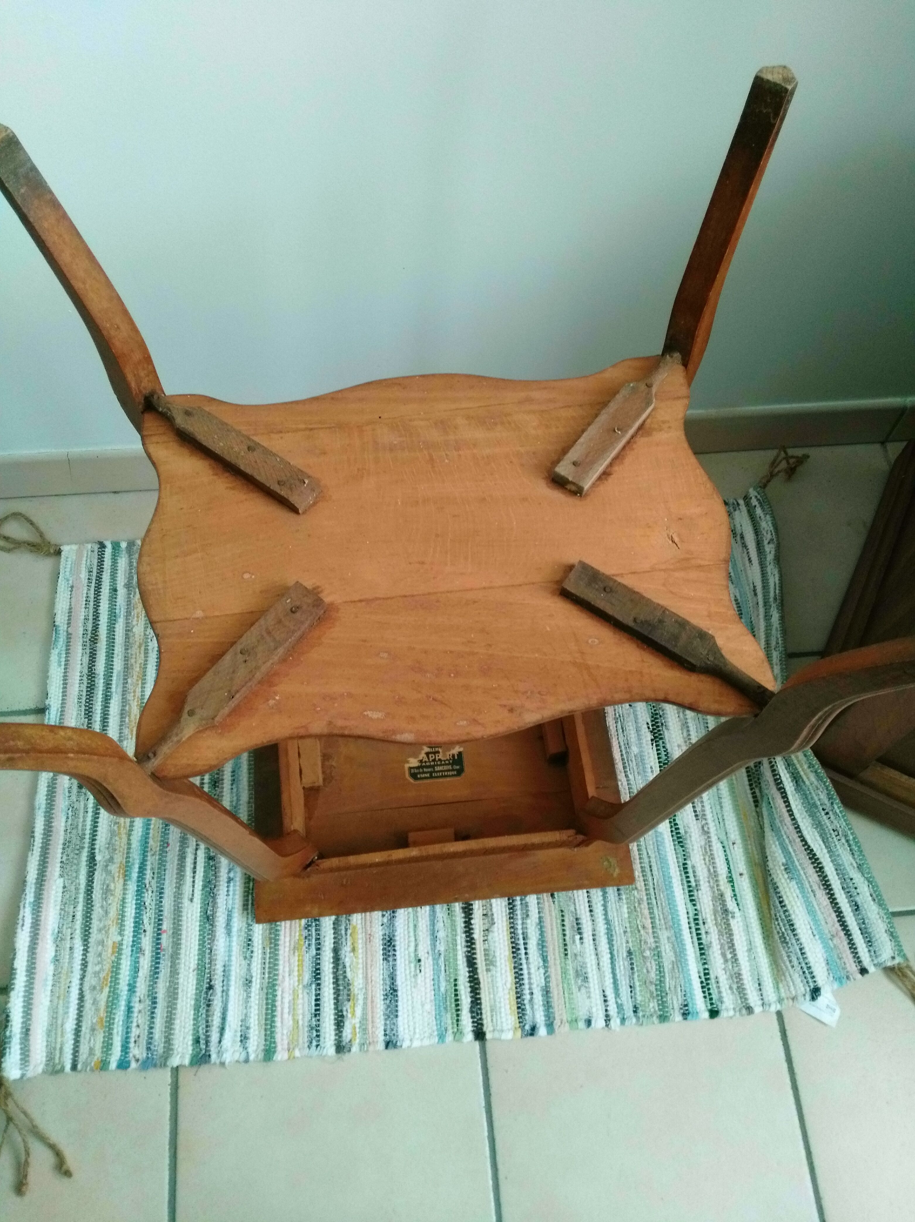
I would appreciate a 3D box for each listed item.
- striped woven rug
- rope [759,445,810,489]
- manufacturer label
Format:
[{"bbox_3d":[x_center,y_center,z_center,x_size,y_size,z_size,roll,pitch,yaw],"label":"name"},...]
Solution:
[{"bbox_3d":[-0.017,0.147,1.098,0.900,0.028,0.610,-4,63,-2],"label":"striped woven rug"},{"bbox_3d":[0.417,-0.185,1.274,0.088,0.022,0.049,-35,68,-17],"label":"rope"},{"bbox_3d":[-0.025,0.162,1.081,0.065,0.002,0.045,-7,63,-4],"label":"manufacturer label"}]

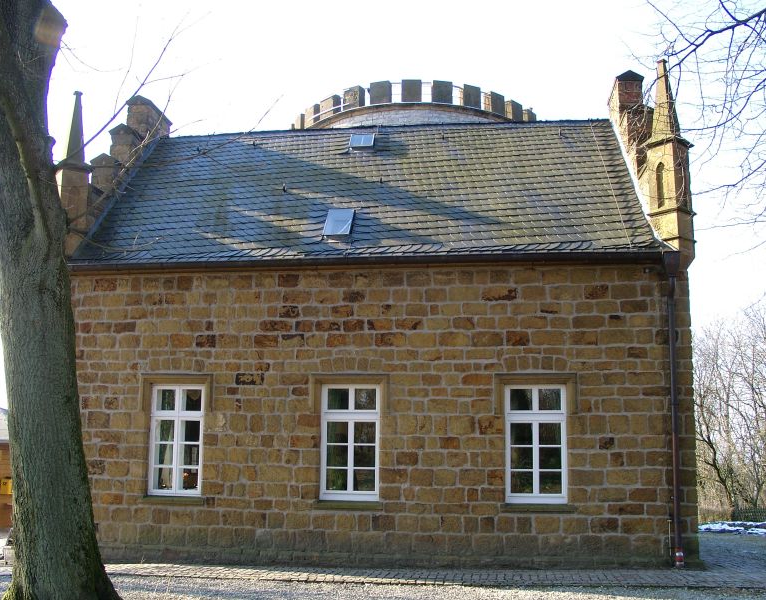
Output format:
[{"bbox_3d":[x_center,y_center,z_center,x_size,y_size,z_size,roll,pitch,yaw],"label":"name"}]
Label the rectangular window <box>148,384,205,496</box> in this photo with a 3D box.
[{"bbox_3d":[-3.091,2.118,11.912,0.860,1.649,0.120,-1,-6,8],"label":"rectangular window"}]

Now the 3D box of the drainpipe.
[{"bbox_3d":[3.988,1.440,10.708,0.200,4.281,0.200,-1,-6,8],"label":"drainpipe"}]

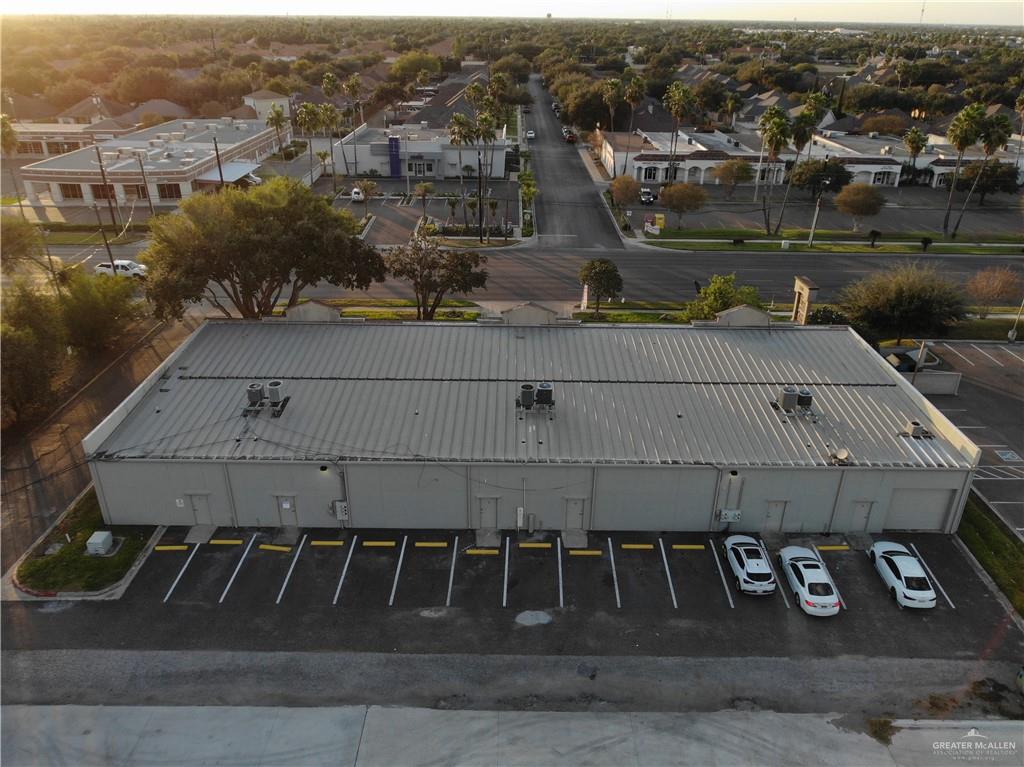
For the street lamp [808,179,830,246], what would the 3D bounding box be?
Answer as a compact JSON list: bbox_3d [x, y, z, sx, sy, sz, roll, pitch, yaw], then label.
[{"bbox_3d":[39.724,-21.685,91.217,0.550,8.800,2.000,1,27,0],"label":"street lamp"}]

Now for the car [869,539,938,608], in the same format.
[{"bbox_3d":[20.685,9.878,37.543,1.840,1.450,4.720,2,27,3],"label":"car"}]

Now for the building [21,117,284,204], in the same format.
[{"bbox_3d":[-60.958,-43.434,134.299,27.000,6.200,58.000,1,27,0],"label":"building"}]

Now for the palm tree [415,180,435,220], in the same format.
[{"bbox_3d":[-12.775,-26.911,103.960,2.900,5.500,2.900,1,27,0],"label":"palm tree"}]

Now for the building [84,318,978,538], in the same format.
[{"bbox_3d":[1.072,1.497,46.765,47.929,6.200,17.600,1,27,0],"label":"building"}]

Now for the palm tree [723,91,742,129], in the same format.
[{"bbox_3d":[58.808,-73.342,190.917,4.500,10.000,4.500,1,27,0],"label":"palm tree"}]

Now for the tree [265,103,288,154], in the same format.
[{"bbox_3d":[-47.180,-50.961,143.624,4.400,11.300,4.400,1,27,0],"label":"tree"}]

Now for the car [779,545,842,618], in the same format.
[{"bbox_3d":[15.491,10.039,36.978,1.840,1.450,4.880,1,27,2],"label":"car"}]

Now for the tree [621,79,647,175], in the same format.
[{"bbox_3d":[21.769,-45.639,127.666,4.100,17.700,4.100,1,27,0],"label":"tree"}]

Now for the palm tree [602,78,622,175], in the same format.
[{"bbox_3d":[17.502,-44.269,124.009,3.400,16.380,3.400,0,27,0],"label":"palm tree"}]

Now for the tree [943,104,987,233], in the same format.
[{"bbox_3d":[59.004,-27.587,92.799,5.613,16.852,4.600,0,27,0],"label":"tree"}]

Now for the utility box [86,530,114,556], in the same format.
[{"bbox_3d":[-22.722,8.858,39.184,0.900,0.870,0.900,1,27,0],"label":"utility box"}]

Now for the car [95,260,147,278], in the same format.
[{"bbox_3d":[-43.928,-12.761,79.714,5.750,1.900,2.000,2,27,2],"label":"car"}]

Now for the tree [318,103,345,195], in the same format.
[{"bbox_3d":[-28.400,-36.889,111.727,4.090,13.669,4.000,0,27,0],"label":"tree"}]

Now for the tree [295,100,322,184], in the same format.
[{"bbox_3d":[-33.678,-39.544,117.499,4.000,12.982,4.000,0,27,0],"label":"tree"}]

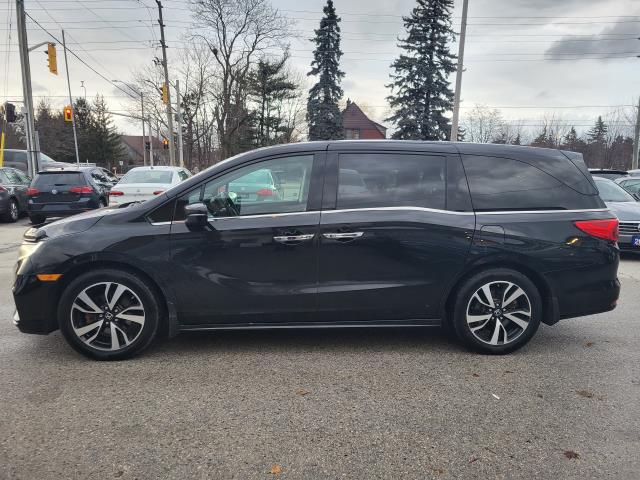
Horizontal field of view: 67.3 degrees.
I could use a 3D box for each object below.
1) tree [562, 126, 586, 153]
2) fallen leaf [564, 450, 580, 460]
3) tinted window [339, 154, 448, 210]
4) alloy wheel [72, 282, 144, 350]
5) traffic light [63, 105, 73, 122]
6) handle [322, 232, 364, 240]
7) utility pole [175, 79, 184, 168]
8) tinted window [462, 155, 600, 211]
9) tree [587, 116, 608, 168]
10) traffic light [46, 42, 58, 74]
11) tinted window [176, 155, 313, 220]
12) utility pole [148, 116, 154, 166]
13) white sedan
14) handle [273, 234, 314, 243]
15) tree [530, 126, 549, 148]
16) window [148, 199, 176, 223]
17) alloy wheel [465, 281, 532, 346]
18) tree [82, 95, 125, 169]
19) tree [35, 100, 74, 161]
[{"bbox_3d":[52.944,-18.189,100.000,4.500,10.400,4.500,1,9,0],"label":"tree"},{"bbox_3d":[1.315,1.127,2.505,0.077,0.016,0.066,5,10,29],"label":"fallen leaf"},{"bbox_3d":[0.559,-0.453,3.691,0.835,0.451,0.050,0,-10,-4],"label":"tinted window"},{"bbox_3d":[-1.576,0.560,3.647,0.525,0.525,0.190,0,9,-5],"label":"alloy wheel"},{"bbox_3d":[-17.859,-8.957,34.000,0.520,1.150,0.380,0,9,-6],"label":"traffic light"},{"bbox_3d":[0.179,-0.026,3.606,0.313,0.055,0.050,0,8,-4],"label":"handle"},{"bbox_3d":[-8.737,-6.639,30.000,0.280,6.800,0.280,1,9,0],"label":"utility pole"},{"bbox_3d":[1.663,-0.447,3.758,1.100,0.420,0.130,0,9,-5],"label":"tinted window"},{"bbox_3d":[40.427,-13.280,70.695,3.800,9.510,3.800,1,8,0],"label":"tree"},{"bbox_3d":[-10.184,-6.900,18.300,0.400,1.120,0.500,2,9,5],"label":"traffic light"},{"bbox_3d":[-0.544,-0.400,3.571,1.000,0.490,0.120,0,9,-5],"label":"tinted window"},{"bbox_3d":[-20.435,-11.190,58.548,0.300,7.503,0.300,1,8,0],"label":"utility pole"},{"bbox_3d":[-4.862,-1.526,15.031,1.790,1.460,4.650,0,8,-1],"label":"white sedan"},{"bbox_3d":[-0.190,-0.011,3.542,0.305,0.050,0.060,0,9,-5],"label":"handle"},{"bbox_3d":[45.871,-18.297,100.000,3.800,10.300,3.800,1,9,0],"label":"tree"},{"bbox_3d":[-1.175,-0.224,3.587,0.206,0.166,0.050,-3,-16,5],"label":"window"},{"bbox_3d":[1.406,0.565,3.893,0.525,0.525,0.190,0,8,-4],"label":"alloy wheel"},{"bbox_3d":[-27.084,-13.038,60.757,5.200,10.358,5.200,1,8,0],"label":"tree"},{"bbox_3d":[-32.035,-12.178,58.000,4.400,8.600,4.300,1,9,0],"label":"tree"}]

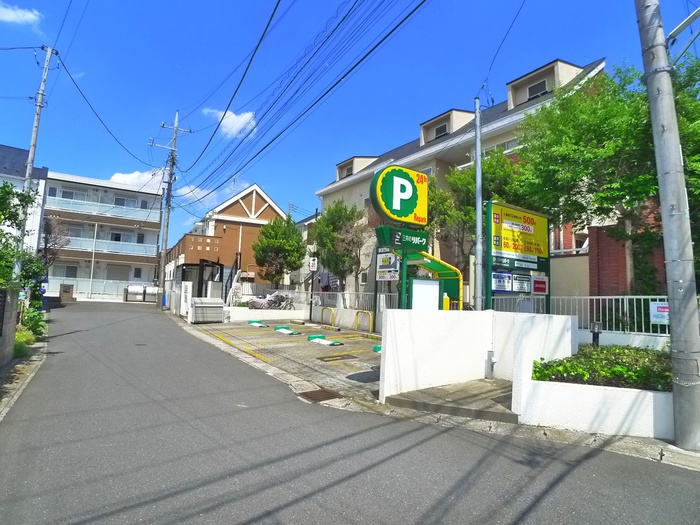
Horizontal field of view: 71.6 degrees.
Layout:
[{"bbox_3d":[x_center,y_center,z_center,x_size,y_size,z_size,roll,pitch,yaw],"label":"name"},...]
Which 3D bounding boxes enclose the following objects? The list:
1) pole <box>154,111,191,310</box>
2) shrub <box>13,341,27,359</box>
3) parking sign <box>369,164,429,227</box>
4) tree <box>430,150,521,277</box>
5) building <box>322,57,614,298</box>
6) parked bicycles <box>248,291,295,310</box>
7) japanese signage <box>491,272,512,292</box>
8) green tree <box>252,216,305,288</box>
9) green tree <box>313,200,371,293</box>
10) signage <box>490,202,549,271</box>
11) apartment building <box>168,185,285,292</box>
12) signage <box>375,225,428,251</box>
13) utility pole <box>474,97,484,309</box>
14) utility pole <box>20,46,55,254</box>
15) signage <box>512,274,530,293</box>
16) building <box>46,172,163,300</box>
[{"bbox_3d":[-10.395,-3.176,28.219,2.000,11.780,0.600,6,-8,-32],"label":"pole"},{"bbox_3d":[-6.742,1.775,9.920,0.300,0.350,0.300,2,-4,0],"label":"shrub"},{"bbox_3d":[0.874,-1.138,7.968,1.163,0.921,0.200,7,-8,-36],"label":"parking sign"},{"bbox_3d":[3.632,-0.540,14.292,2.800,5.555,2.900,6,-8,-31],"label":"tree"},{"bbox_3d":[4.690,-1.233,21.691,6.000,8.880,15.211,6,-8,-31],"label":"building"},{"bbox_3d":[-3.284,1.770,20.300,1.900,1.080,1.200,2,-5,-5],"label":"parked bicycles"},{"bbox_3d":[2.877,0.389,9.168,0.600,0.365,0.040,5,-5,-36],"label":"japanese signage"},{"bbox_3d":[-3.594,-0.111,24.256,2.600,4.364,2.600,6,-8,-32],"label":"green tree"},{"bbox_3d":[-0.267,-0.119,19.794,2.200,4.890,2.200,2,-4,0],"label":"green tree"},{"bbox_3d":[3.407,-0.446,9.817,1.989,1.188,0.130,7,-8,-36],"label":"signage"},{"bbox_3d":[-7.568,-0.670,30.879,7.100,8.000,7.000,6,-8,-32],"label":"apartment building"},{"bbox_3d":[0.867,-0.383,7.975,0.933,0.330,0.250,5,-5,-36],"label":"signage"},{"bbox_3d":[2.545,-0.643,9.518,0.140,5.400,0.140,2,-4,0],"label":"utility pole"},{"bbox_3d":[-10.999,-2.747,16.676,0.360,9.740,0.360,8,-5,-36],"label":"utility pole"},{"bbox_3d":[3.390,0.428,9.541,0.607,0.353,0.040,5,-5,-36],"label":"signage"},{"bbox_3d":[-19.967,-1.318,38.647,8.100,8.654,8.000,6,-8,-31],"label":"building"}]

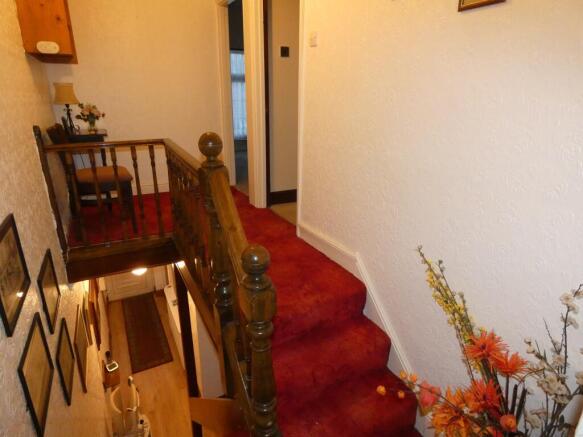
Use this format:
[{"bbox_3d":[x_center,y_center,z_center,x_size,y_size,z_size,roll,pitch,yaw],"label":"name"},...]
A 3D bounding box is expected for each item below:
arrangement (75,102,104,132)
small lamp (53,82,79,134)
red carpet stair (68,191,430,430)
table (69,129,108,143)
[{"bbox_3d":[-1.915,-0.961,3.209,0.250,0.274,0.220,-10,23,-26],"label":"arrangement"},{"bbox_3d":[-2.006,-0.982,3.017,0.210,0.443,0.210,-10,23,-26],"label":"small lamp"},{"bbox_3d":[-0.784,0.522,2.684,1.685,0.670,3.250,-10,23,-26],"label":"red carpet stair"},{"bbox_3d":[-1.971,-0.458,3.299,0.413,0.734,0.510,-10,23,-26],"label":"table"}]

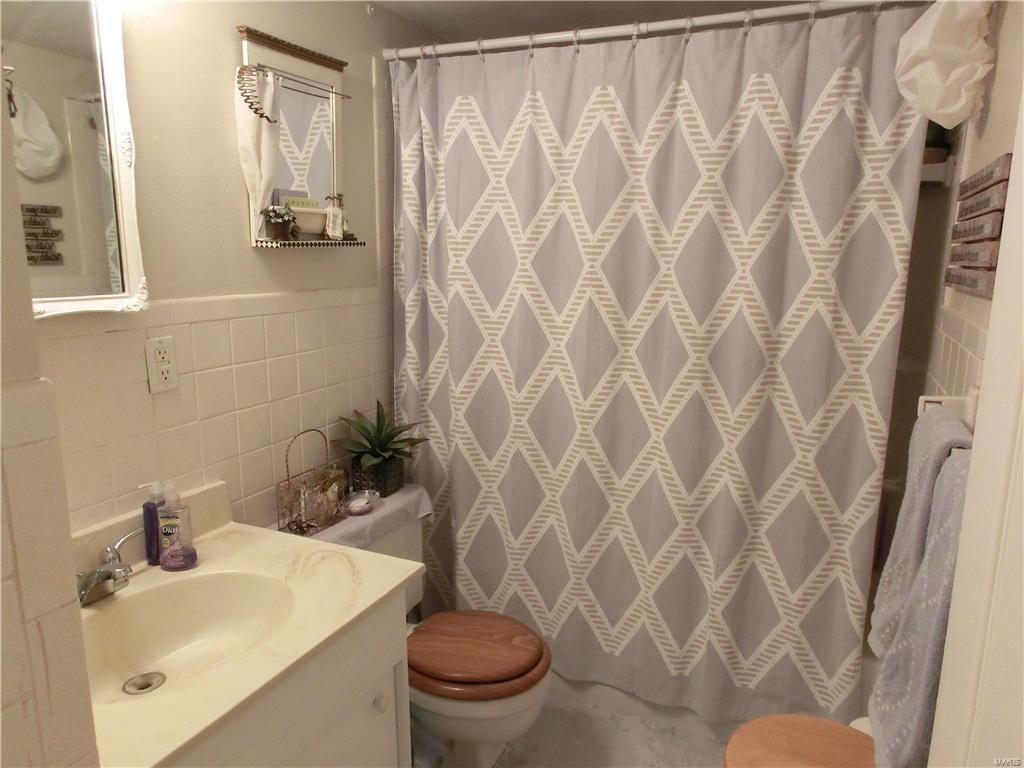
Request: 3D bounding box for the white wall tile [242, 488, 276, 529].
[{"bbox_3d":[-0.642,0.329,1.805,0.010,0.109,0.109,5,12,24],"label":"white wall tile"}]

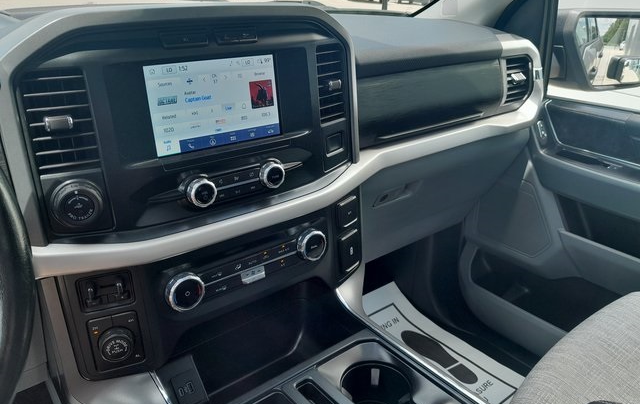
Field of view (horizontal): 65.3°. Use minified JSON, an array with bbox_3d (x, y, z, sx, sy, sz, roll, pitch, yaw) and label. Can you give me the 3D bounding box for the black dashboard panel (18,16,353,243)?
[{"bbox_3d":[-0.122,-0.103,0.628,0.435,0.240,0.070,-16,21,-35],"label":"black dashboard panel"}]

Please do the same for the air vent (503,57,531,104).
[{"bbox_3d":[0.409,-0.254,1.044,0.087,0.090,0.030,-18,21,-35],"label":"air vent"}]

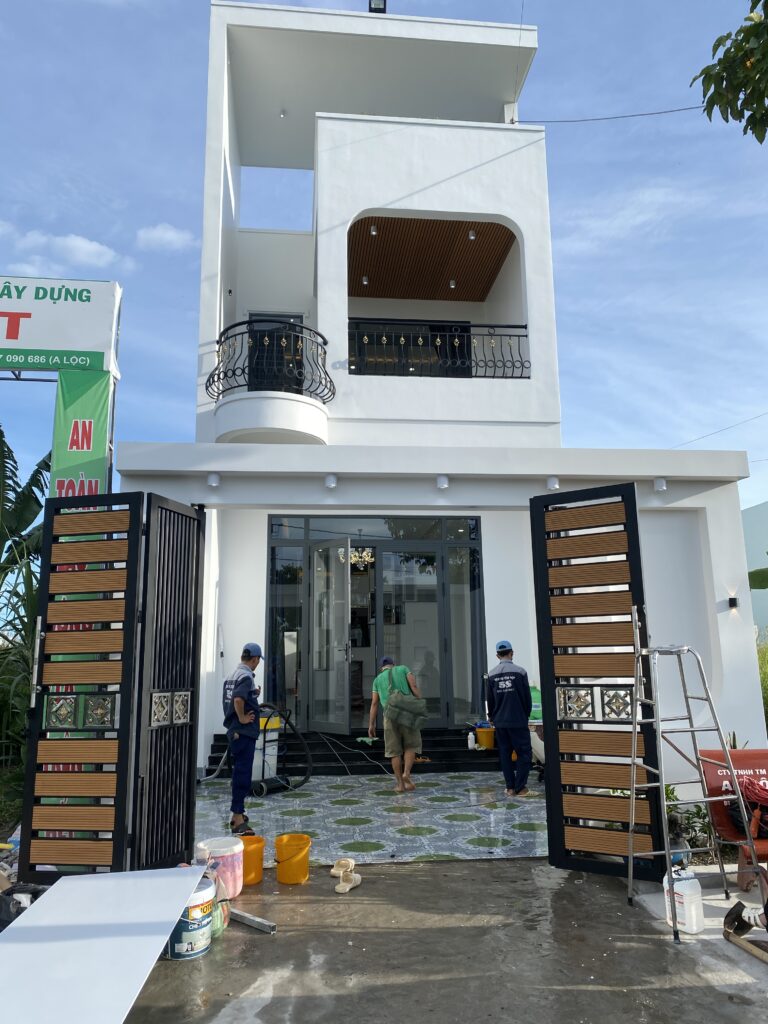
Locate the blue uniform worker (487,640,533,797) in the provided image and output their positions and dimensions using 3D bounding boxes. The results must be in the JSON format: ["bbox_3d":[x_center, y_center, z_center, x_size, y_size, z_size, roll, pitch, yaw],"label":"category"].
[{"bbox_3d":[1.410,2.285,8.645,0.525,1.656,0.384,-5,-13,19],"label":"blue uniform worker"}]

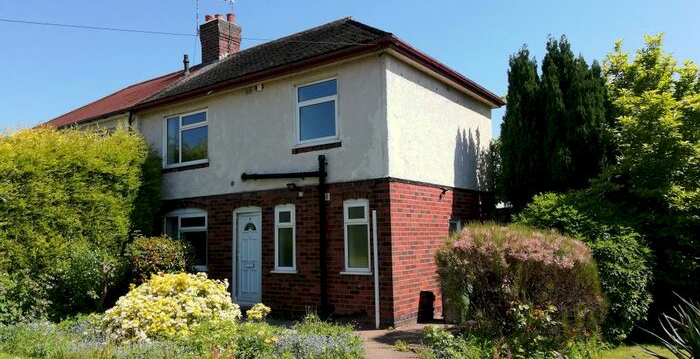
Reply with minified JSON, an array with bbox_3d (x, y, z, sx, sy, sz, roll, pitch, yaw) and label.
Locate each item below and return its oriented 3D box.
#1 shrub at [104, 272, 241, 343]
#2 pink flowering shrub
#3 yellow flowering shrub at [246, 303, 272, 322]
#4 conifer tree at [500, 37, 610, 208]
[{"bbox_3d":[-2.768,1.978,8.200,2.000,1.050,1.800,1,-7,-18],"label":"shrub"},{"bbox_3d":[2.514,1.492,7.800,2.400,1.680,2.000,-3,-7,17],"label":"pink flowering shrub"},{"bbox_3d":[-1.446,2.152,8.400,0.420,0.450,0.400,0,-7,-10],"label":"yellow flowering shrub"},{"bbox_3d":[4.752,-0.246,12.100,2.400,6.100,2.200,-6,-8,35],"label":"conifer tree"}]

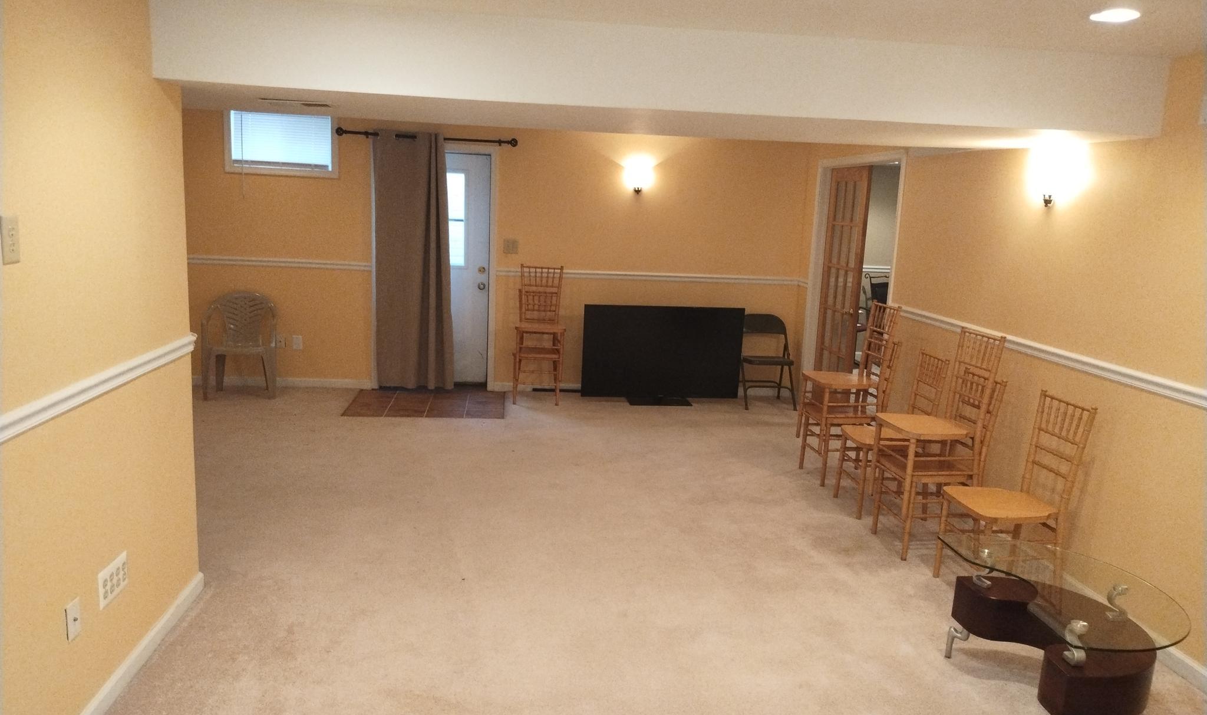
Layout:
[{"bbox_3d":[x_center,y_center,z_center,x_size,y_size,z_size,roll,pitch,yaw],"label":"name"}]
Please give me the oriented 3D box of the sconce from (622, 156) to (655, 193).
[{"bbox_3d":[0.293,-1.525,7.499,0.265,0.260,0.150,1,10,-7],"label":"sconce"}]

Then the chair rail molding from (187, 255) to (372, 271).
[{"bbox_3d":[-2.723,-0.794,7.367,1.500,0.058,0.030,1,10,-7],"label":"chair rail molding"}]

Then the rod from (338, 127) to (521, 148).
[{"bbox_3d":[-1.485,-1.871,7.433,1.510,0.080,0.100,2,10,-5],"label":"rod"}]

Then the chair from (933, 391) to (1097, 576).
[{"bbox_3d":[1.801,0.637,3.873,0.440,0.925,0.410,2,10,-5],"label":"chair"}]

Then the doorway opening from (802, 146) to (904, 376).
[{"bbox_3d":[1.912,-0.464,6.731,0.130,2.120,1.670,1,10,-7],"label":"doorway opening"}]

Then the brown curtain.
[{"bbox_3d":[-1.613,-0.791,7.413,0.690,2.160,0.120,1,10,-7],"label":"brown curtain"}]

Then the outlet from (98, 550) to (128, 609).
[{"bbox_3d":[-1.581,0.718,2.817,0.010,0.116,0.197,1,10,-7],"label":"outlet"}]

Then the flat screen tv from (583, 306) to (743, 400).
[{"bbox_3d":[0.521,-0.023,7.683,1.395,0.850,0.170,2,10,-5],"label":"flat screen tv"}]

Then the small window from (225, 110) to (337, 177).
[{"bbox_3d":[-2.657,-1.752,7.215,0.905,0.500,0.080,1,10,-7],"label":"small window"}]

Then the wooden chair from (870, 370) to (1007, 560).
[{"bbox_3d":[1.695,0.536,4.461,0.470,0.920,0.410,1,10,-9],"label":"wooden chair"}]

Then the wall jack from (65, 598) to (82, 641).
[{"bbox_3d":[-1.554,0.773,2.572,0.010,0.112,0.076,1,10,-7],"label":"wall jack"}]

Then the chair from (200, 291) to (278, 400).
[{"bbox_3d":[-2.960,-0.100,7.148,0.570,0.830,0.540,-1,11,-18],"label":"chair"}]

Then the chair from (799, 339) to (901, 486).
[{"bbox_3d":[1.575,0.341,5.626,0.440,0.925,0.410,2,10,-5],"label":"chair"}]

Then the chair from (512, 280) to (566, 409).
[{"bbox_3d":[-0.565,-0.082,7.383,0.410,0.920,0.470,1,10,-7],"label":"chair"}]

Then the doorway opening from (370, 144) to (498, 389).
[{"bbox_3d":[-1.468,-0.762,7.546,1.080,2.130,0.130,1,10,-7],"label":"doorway opening"}]

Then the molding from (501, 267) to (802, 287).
[{"bbox_3d":[0.443,-0.717,7.837,2.810,0.065,0.030,2,10,-5],"label":"molding"}]

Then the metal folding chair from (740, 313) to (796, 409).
[{"bbox_3d":[1.441,0.029,7.624,0.460,0.790,0.480,1,10,-7],"label":"metal folding chair"}]

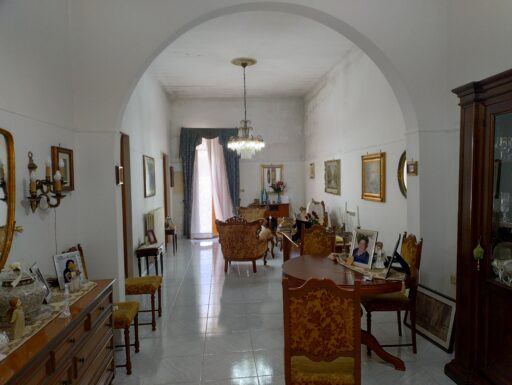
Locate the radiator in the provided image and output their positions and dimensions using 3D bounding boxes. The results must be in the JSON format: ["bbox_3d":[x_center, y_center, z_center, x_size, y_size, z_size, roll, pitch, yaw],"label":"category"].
[{"bbox_3d":[-1.934,0.769,7.146,0.170,0.860,1.350,-1,2,-6],"label":"radiator"}]

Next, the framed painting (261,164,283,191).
[{"bbox_3d":[0.455,-0.366,10.353,0.660,0.830,0.050,-1,2,-6],"label":"framed painting"}]

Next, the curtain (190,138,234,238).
[{"bbox_3d":[-1.096,-0.133,9.303,1.131,2.584,0.200,-1,3,-5],"label":"curtain"}]

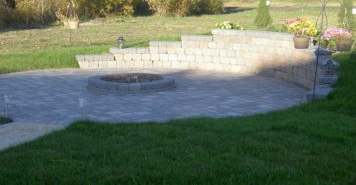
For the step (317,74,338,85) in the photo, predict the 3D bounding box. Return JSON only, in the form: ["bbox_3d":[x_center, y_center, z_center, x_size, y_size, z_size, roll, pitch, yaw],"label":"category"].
[{"bbox_3d":[2.217,-0.188,9.150,0.310,0.130,0.420,2,10,14],"label":"step"}]

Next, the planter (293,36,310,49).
[{"bbox_3d":[2.006,-0.801,10.000,0.265,0.200,0.265,0,9,0],"label":"planter"}]

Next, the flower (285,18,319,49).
[{"bbox_3d":[2.029,-0.962,10.100,0.480,0.500,0.450,0,9,0],"label":"flower"}]

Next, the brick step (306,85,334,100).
[{"bbox_3d":[2.013,-0.003,8.750,0.350,0.120,0.500,2,10,14],"label":"brick step"}]

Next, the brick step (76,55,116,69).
[{"bbox_3d":[-1.695,-0.628,12.800,0.790,0.225,0.300,0,9,0],"label":"brick step"}]

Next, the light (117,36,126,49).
[{"bbox_3d":[-1.194,-1.045,13.000,0.160,0.270,0.160,0,9,0],"label":"light"}]

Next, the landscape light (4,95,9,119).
[{"bbox_3d":[-2.165,0.181,7.800,0.055,0.285,0.055,0,9,0],"label":"landscape light"}]

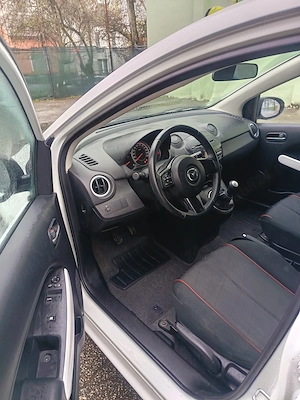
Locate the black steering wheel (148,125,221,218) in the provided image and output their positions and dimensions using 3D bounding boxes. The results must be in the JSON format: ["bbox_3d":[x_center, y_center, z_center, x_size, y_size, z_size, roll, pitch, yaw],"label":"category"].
[{"bbox_3d":[0.141,-0.115,1.125,0.370,0.370,0.110,-24,8,-36],"label":"black steering wheel"}]

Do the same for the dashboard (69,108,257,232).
[{"bbox_3d":[0.134,-0.286,1.639,1.380,0.420,0.480,-24,34,-36],"label":"dashboard"}]

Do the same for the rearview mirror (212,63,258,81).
[{"bbox_3d":[0.367,-0.559,1.210,0.235,0.065,0.045,-13,29,-20],"label":"rearview mirror"}]

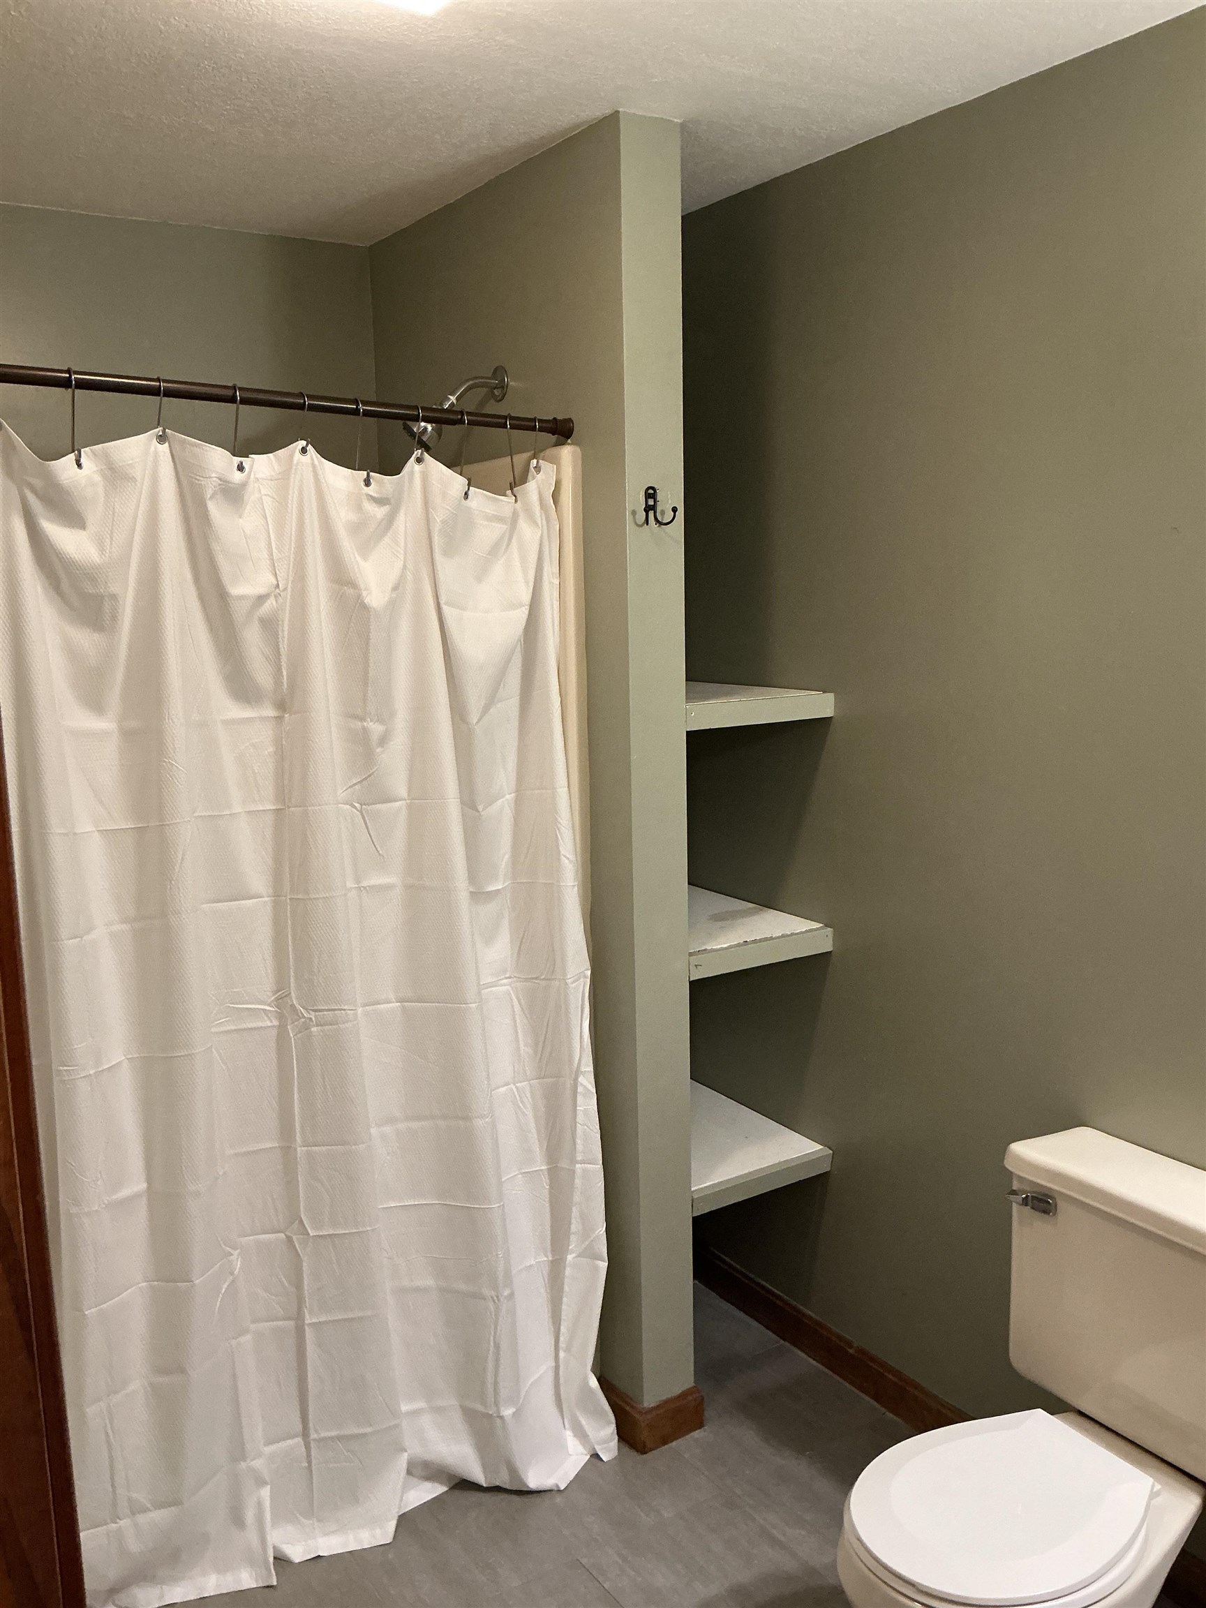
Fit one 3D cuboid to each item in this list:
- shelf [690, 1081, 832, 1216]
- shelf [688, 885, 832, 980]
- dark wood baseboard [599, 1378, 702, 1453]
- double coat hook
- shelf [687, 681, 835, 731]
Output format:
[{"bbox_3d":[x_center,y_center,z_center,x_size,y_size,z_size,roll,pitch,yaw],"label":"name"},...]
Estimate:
[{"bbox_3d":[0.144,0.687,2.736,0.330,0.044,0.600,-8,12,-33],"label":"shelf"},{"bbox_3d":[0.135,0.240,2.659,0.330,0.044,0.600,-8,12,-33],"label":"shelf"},{"bbox_3d":[0.091,1.143,2.498,0.139,0.093,0.144,-8,12,-33],"label":"dark wood baseboard"},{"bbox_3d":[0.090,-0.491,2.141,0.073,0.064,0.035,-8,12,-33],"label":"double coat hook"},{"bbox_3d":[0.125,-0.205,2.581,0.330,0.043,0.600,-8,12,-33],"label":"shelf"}]

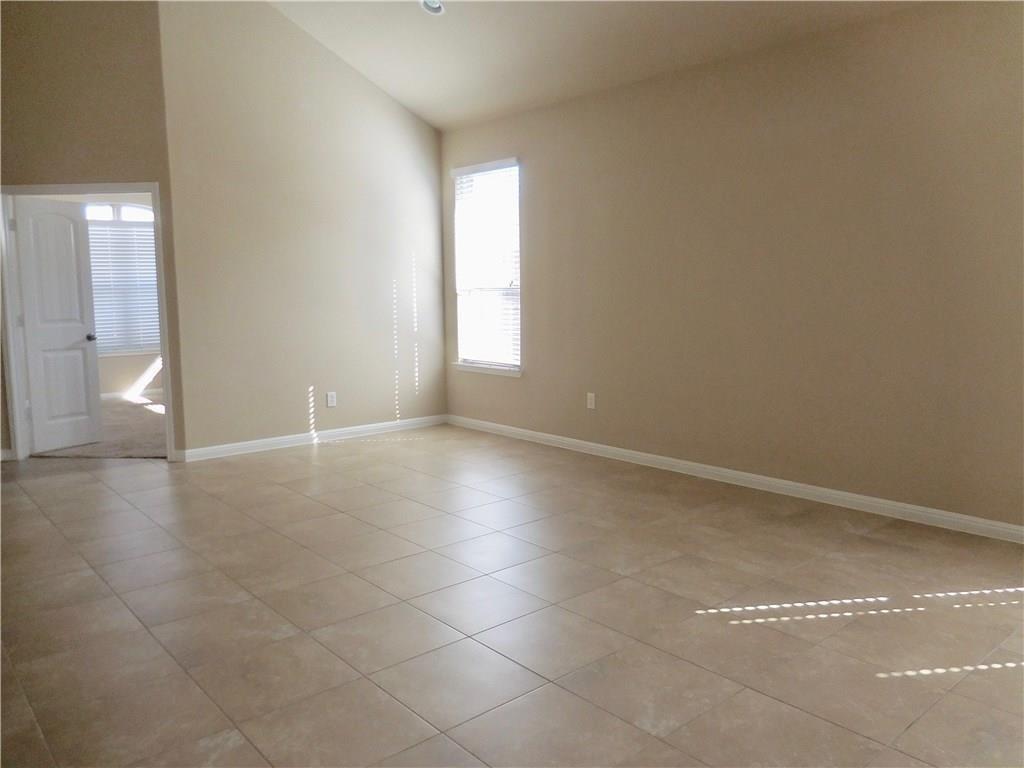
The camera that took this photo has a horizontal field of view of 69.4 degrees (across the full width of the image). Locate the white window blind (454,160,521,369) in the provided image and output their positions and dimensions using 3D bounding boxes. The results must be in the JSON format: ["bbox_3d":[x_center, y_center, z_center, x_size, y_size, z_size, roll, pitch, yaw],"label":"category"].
[{"bbox_3d":[-0.238,-1.077,6.817,0.100,1.850,0.920,-6,9,-41],"label":"white window blind"}]

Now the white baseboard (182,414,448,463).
[{"bbox_3d":[-1.590,0.455,6.572,2.557,0.093,0.025,-6,9,-41],"label":"white baseboard"}]

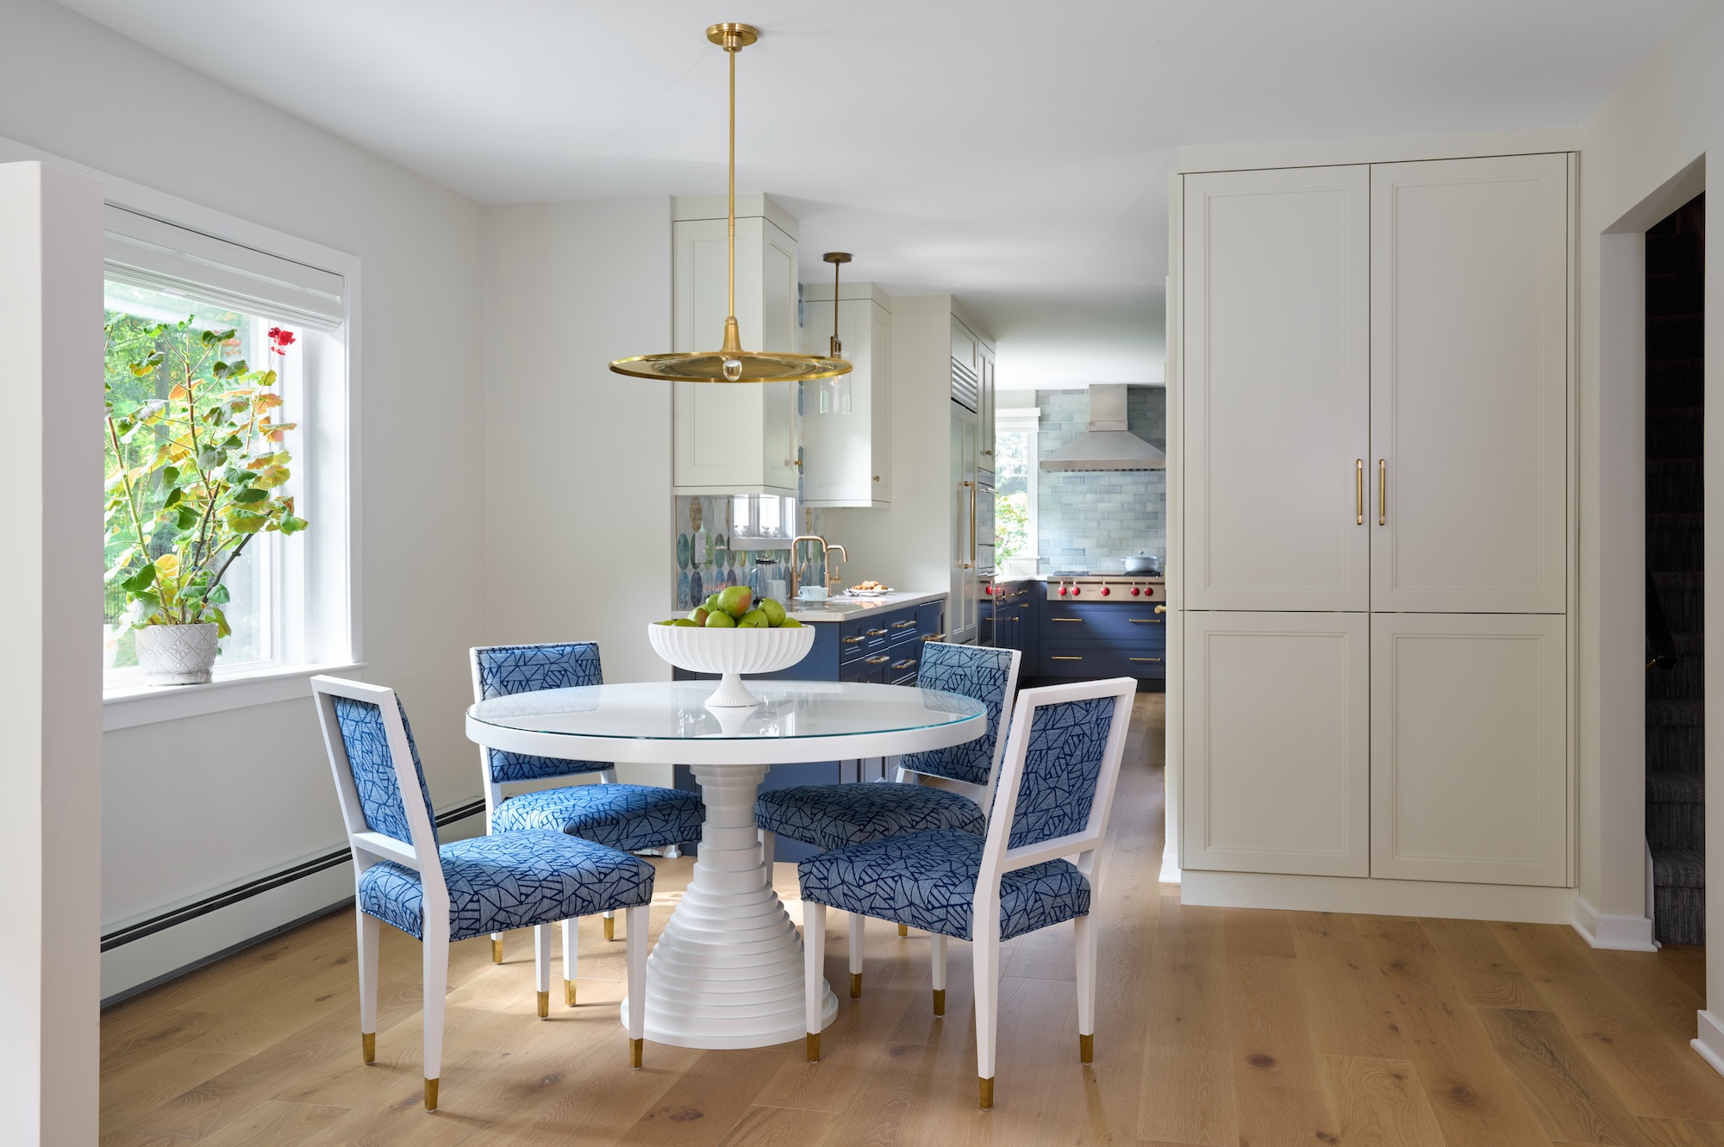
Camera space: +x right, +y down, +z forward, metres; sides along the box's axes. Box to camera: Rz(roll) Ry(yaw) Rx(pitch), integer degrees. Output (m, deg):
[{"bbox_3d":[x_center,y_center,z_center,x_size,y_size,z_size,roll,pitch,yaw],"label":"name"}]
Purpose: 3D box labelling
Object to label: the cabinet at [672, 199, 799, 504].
[{"bbox_3d":[-0.487,-0.859,5.622,0.368,1.124,0.471,0,1,13],"label":"cabinet"}]

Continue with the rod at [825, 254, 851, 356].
[{"bbox_3d":[-0.111,-1.187,6.418,0.120,0.477,0.120,0,1,0],"label":"rod"}]

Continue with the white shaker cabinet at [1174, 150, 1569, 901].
[{"bbox_3d":[1.650,-0.116,4.741,1.180,2.380,0.500,0,1,13],"label":"white shaker cabinet"}]

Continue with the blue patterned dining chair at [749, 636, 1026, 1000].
[{"bbox_3d":[0.084,0.658,4.058,0.609,0.885,0.500,-1,1,-35],"label":"blue patterned dining chair"}]

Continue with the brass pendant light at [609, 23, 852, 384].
[{"bbox_3d":[-0.327,-0.924,3.610,0.610,0.875,0.610,0,1,0],"label":"brass pendant light"}]

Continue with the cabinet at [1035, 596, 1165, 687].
[{"bbox_3d":[1.923,0.519,11.372,0.980,0.730,0.620,0,1,13],"label":"cabinet"}]

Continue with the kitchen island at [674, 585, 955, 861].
[{"bbox_3d":[-0.147,0.598,6.454,0.640,0.880,2.200,0,1,13],"label":"kitchen island"}]

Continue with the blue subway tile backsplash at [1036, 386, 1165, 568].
[{"bbox_3d":[2.003,-0.760,11.700,1.220,1.500,0.040,0,1,13],"label":"blue subway tile backsplash"}]

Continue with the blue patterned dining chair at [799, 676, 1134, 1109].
[{"bbox_3d":[0.249,0.674,3.237,0.609,0.885,0.500,1,2,42],"label":"blue patterned dining chair"}]

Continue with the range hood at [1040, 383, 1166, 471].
[{"bbox_3d":[2.006,-1.178,11.638,1.066,0.712,0.620,0,1,13],"label":"range hood"}]

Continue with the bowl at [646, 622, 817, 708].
[{"bbox_3d":[-0.329,0.232,3.630,0.425,0.205,0.425,0,1,0],"label":"bowl"}]

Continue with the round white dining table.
[{"bbox_3d":[-0.336,0.715,3.600,1.300,0.768,1.300,0,1,0],"label":"round white dining table"}]

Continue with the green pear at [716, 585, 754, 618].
[{"bbox_3d":[-0.318,0.069,3.599,0.088,0.078,0.078,-40,-9,9],"label":"green pear"}]

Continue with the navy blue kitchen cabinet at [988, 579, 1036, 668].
[{"bbox_3d":[0.798,0.528,10.481,0.660,0.890,2.350,0,1,13],"label":"navy blue kitchen cabinet"}]

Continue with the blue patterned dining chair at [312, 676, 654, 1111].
[{"bbox_3d":[-0.869,0.677,3.251,0.609,0.885,0.500,-1,1,-40],"label":"blue patterned dining chair"}]

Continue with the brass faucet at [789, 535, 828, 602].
[{"bbox_3d":[-0.243,-0.028,6.560,0.180,0.300,0.070,0,1,13],"label":"brass faucet"}]

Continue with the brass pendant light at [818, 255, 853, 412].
[{"bbox_3d":[-0.119,-1.071,6.420,0.148,0.705,0.148,0,1,0],"label":"brass pendant light"}]

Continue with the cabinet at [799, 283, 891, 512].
[{"bbox_3d":[-0.078,-0.891,7.370,0.368,1.105,0.470,0,1,13],"label":"cabinet"}]

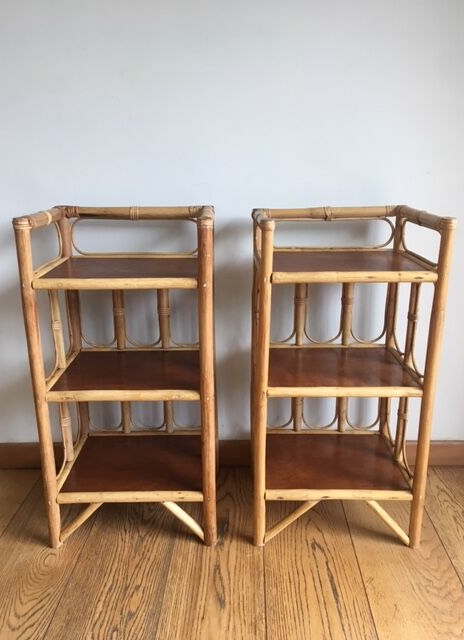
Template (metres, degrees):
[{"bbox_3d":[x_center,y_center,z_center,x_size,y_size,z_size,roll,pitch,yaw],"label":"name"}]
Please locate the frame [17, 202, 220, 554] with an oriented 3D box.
[{"bbox_3d":[-0.232,0.124,1.292,0.391,0.752,0.328,0,16,-1],"label":"frame"}]

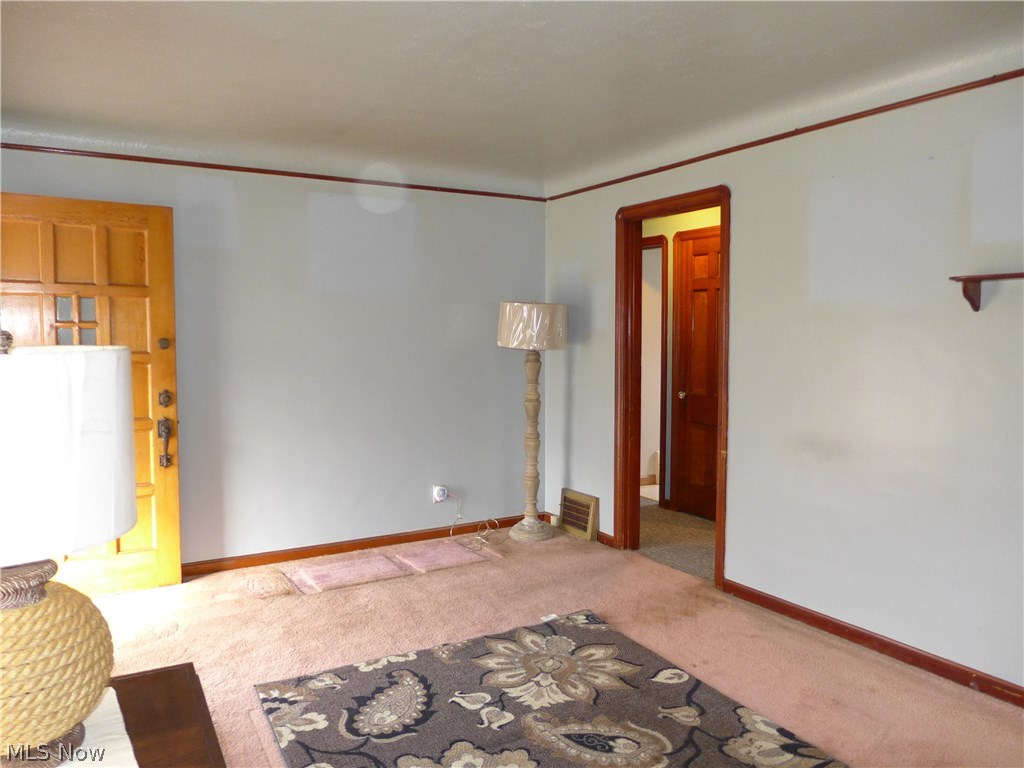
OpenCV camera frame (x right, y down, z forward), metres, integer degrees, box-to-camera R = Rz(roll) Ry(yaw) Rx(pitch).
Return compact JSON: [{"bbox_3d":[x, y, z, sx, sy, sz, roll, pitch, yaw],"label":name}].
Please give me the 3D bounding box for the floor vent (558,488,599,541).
[{"bbox_3d":[0.446,0.882,4.793,0.055,0.290,0.345,-3,5,-33],"label":"floor vent"}]

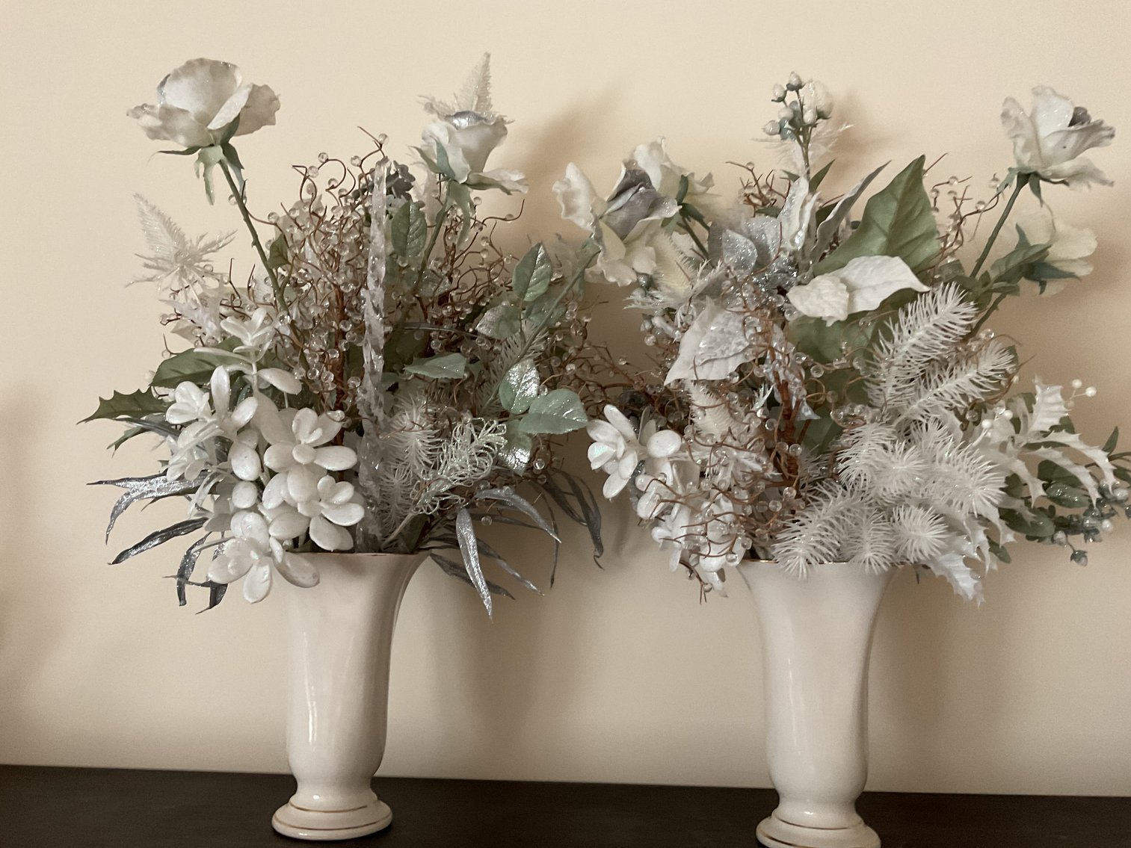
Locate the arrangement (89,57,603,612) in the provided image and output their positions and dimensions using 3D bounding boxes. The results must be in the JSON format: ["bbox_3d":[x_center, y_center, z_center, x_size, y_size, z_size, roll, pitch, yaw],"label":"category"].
[{"bbox_3d":[-0.167,-0.074,0.713,0.394,0.431,0.270,1,-6,3],"label":"arrangement"}]

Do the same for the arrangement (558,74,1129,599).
[{"bbox_3d":[0.203,-0.069,0.693,0.422,0.396,0.280,1,-6,3],"label":"arrangement"}]

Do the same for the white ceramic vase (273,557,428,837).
[{"bbox_3d":[-0.168,0.193,0.700,0.114,0.199,0.114,1,-6,3],"label":"white ceramic vase"}]

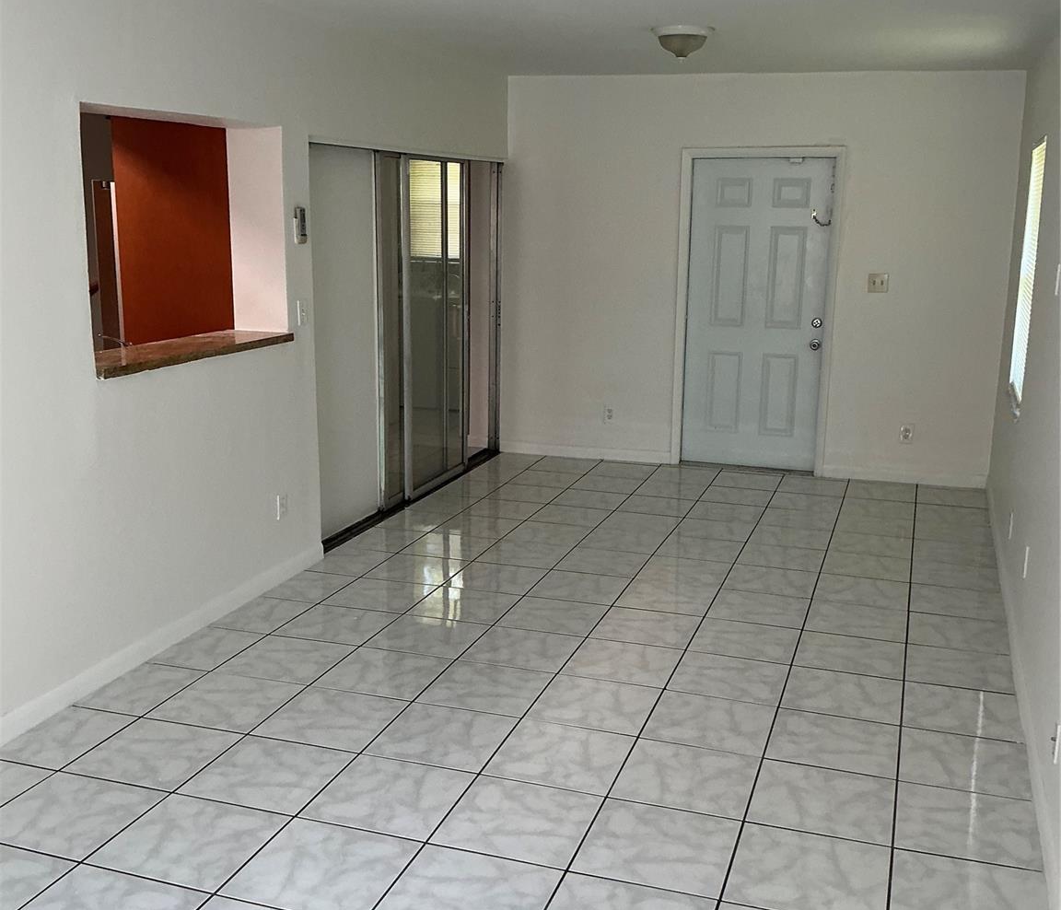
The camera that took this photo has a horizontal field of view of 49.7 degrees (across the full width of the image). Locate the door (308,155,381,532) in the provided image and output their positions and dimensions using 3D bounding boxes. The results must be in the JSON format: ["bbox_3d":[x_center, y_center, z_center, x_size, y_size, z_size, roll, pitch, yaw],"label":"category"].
[{"bbox_3d":[-0.988,-0.585,6.040,0.042,2.006,0.784,4,13,18],"label":"door"}]

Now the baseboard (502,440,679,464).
[{"bbox_3d":[0.370,-0.013,8.040,1.241,0.086,0.017,4,13,18],"label":"baseboard"}]

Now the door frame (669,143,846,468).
[{"bbox_3d":[1.466,-0.923,7.501,1.020,2.102,0.113,4,13,18],"label":"door frame"}]

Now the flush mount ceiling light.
[{"bbox_3d":[0.722,-1.949,5.442,0.310,0.142,0.310,4,13,18],"label":"flush mount ceiling light"}]

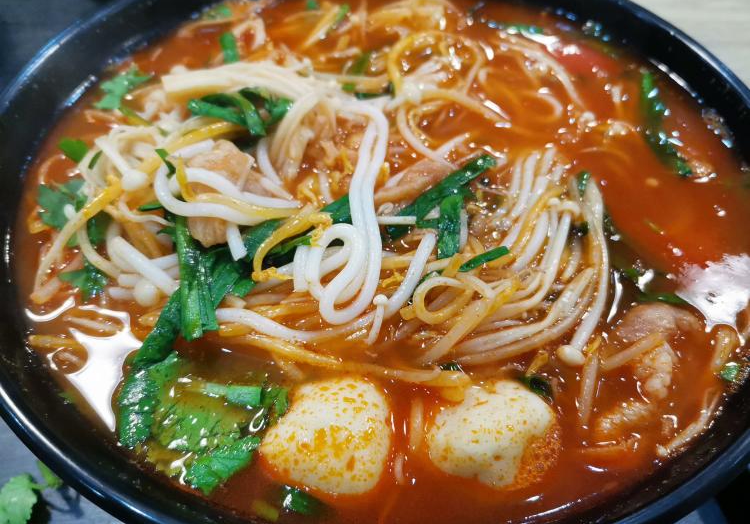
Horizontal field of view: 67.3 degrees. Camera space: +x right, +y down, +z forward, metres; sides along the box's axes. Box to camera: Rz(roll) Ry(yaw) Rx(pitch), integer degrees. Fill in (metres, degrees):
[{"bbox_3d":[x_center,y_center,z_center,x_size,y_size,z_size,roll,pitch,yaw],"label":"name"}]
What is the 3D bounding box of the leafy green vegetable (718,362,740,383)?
[{"bbox_3d":[0.093,0.029,0.147,0.004,0.002,0.006,21,55,15],"label":"leafy green vegetable"}]

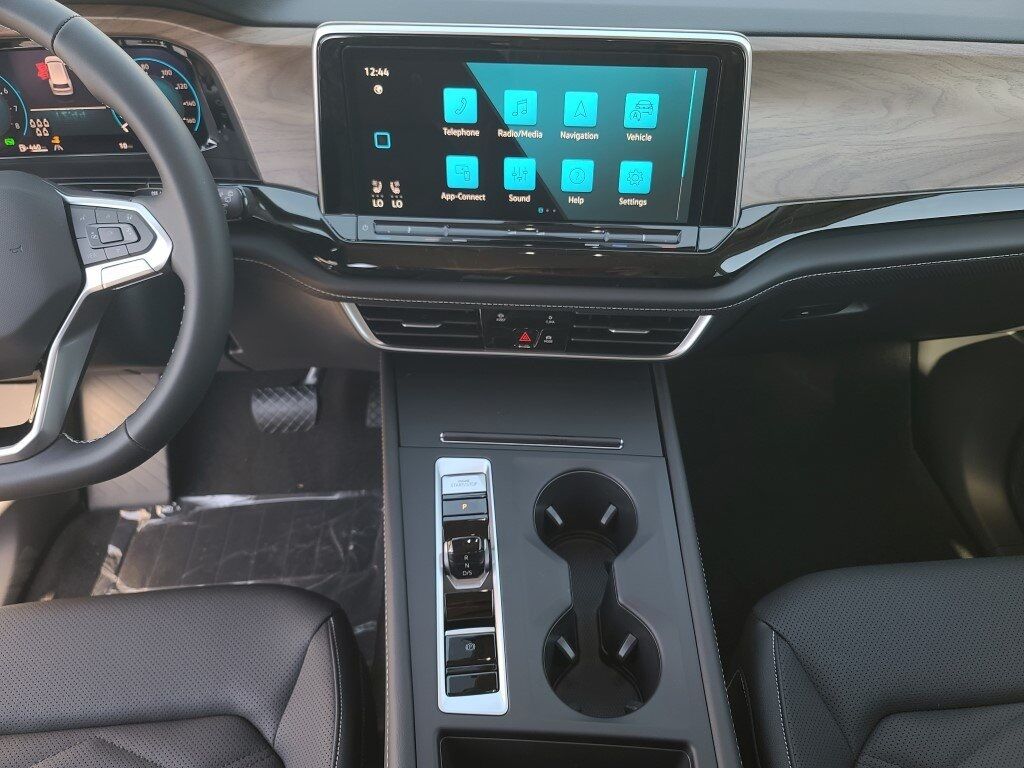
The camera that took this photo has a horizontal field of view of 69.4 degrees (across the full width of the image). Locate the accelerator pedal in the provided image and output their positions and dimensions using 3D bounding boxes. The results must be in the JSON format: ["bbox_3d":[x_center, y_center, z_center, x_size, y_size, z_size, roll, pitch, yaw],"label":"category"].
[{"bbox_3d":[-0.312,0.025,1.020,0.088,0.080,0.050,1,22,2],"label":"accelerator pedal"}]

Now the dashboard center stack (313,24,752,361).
[{"bbox_3d":[0.018,-0.156,0.642,0.330,0.275,0.115,1,37,2],"label":"dashboard center stack"}]

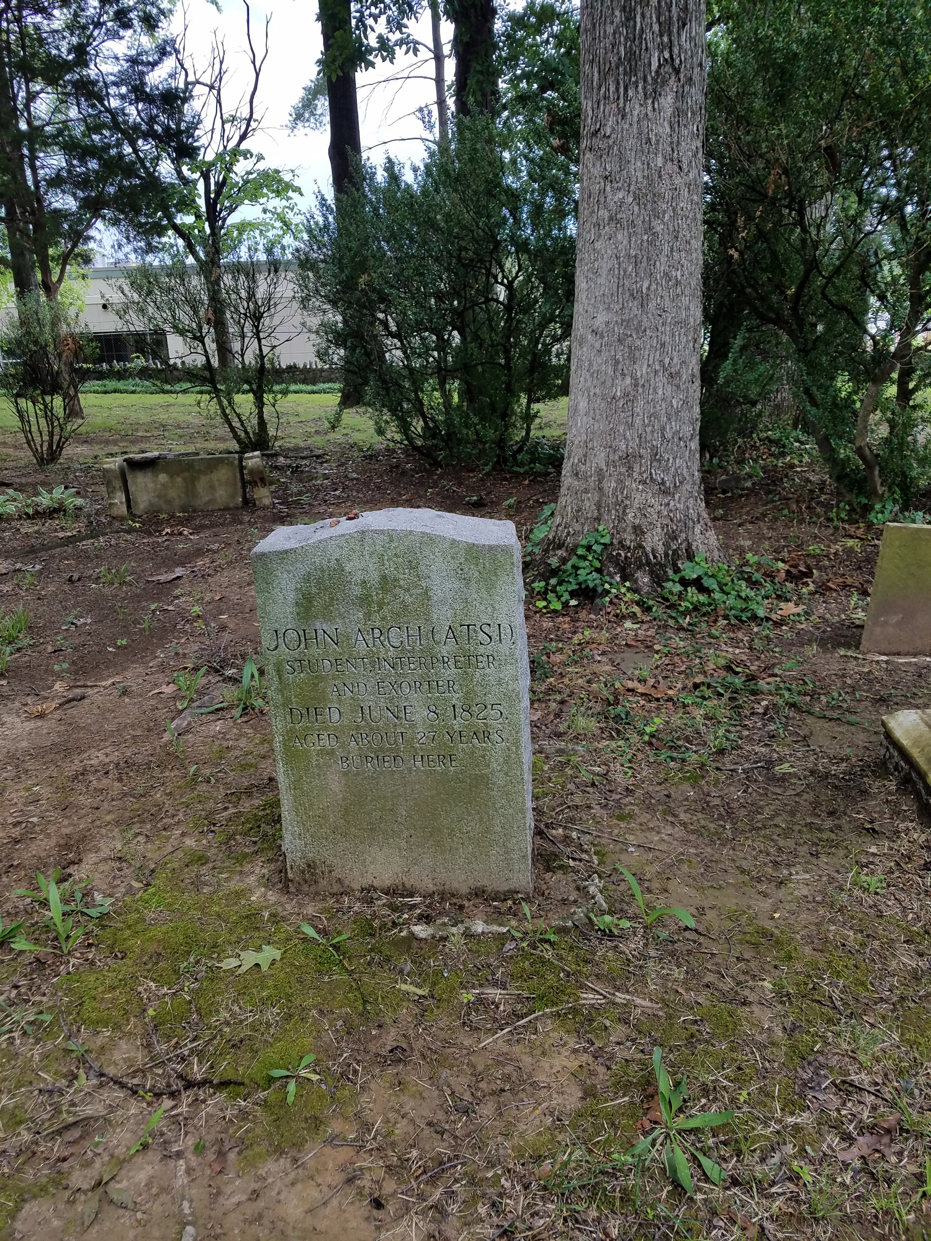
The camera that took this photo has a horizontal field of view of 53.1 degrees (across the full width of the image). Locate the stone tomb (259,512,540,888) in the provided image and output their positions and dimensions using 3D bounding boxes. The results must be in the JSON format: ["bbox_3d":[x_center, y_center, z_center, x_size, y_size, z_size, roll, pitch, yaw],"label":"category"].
[{"bbox_3d":[-0.174,0.234,2.636,0.695,1.036,0.290,-2,16,4],"label":"stone tomb"}]

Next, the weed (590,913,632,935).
[{"bbox_3d":[0.355,0.747,2.289,0.098,0.032,0.055,0,17,0],"label":"weed"}]

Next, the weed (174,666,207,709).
[{"bbox_3d":[-1.213,0.291,4.091,0.130,0.130,0.150,-1,16,0],"label":"weed"}]

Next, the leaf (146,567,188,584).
[{"bbox_3d":[-2.063,-0.317,6.381,0.270,0.045,0.160,-14,21,-38],"label":"leaf"}]

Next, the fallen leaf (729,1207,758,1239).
[{"bbox_3d":[0.481,1.043,1.621,0.032,0.018,0.066,-10,19,-29],"label":"fallen leaf"}]

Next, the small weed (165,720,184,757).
[{"bbox_3d":[-1.016,0.412,3.262,0.055,0.105,0.055,0,17,0],"label":"small weed"}]

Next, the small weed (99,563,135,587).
[{"bbox_3d":[-2.049,-0.267,5.492,0.185,0.100,0.130,0,17,0],"label":"small weed"}]

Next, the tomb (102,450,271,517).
[{"bbox_3d":[-2.814,-1.418,9.457,1.560,0.550,0.680,-6,17,-16],"label":"tomb"}]

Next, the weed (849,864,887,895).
[{"bbox_3d":[1.136,0.726,2.628,0.097,0.052,0.088,-1,16,0],"label":"weed"}]

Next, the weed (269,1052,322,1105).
[{"bbox_3d":[-0.330,0.891,1.817,0.098,0.033,0.108,0,17,0],"label":"weed"}]

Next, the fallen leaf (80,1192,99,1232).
[{"bbox_3d":[-0.667,1.051,1.663,0.027,0.012,0.090,-1,16,-2],"label":"fallen leaf"}]

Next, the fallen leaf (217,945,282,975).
[{"bbox_3d":[-0.504,0.790,2.174,0.145,0.018,0.080,-4,18,-14],"label":"fallen leaf"}]

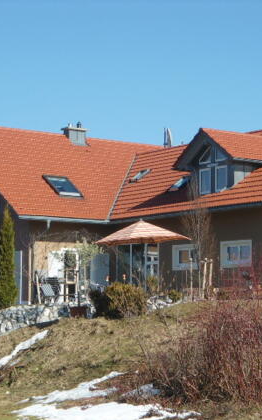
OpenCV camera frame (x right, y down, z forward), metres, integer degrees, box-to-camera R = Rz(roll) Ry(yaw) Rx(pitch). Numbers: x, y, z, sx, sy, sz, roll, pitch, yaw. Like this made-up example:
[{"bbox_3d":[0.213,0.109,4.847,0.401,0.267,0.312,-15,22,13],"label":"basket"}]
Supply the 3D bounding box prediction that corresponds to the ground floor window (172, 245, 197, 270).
[{"bbox_3d":[1.963,1.665,41.988,0.160,0.883,1.549,4,-7,-36],"label":"ground floor window"}]

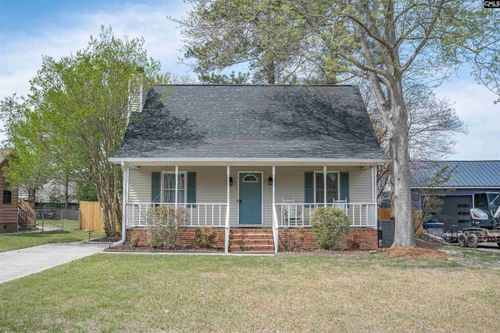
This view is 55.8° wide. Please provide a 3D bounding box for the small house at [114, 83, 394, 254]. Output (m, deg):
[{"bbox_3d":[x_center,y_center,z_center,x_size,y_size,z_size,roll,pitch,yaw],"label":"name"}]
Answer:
[{"bbox_3d":[0.030,-0.330,22.000,10.200,7.100,10.100,0,-3,0],"label":"small house"}]

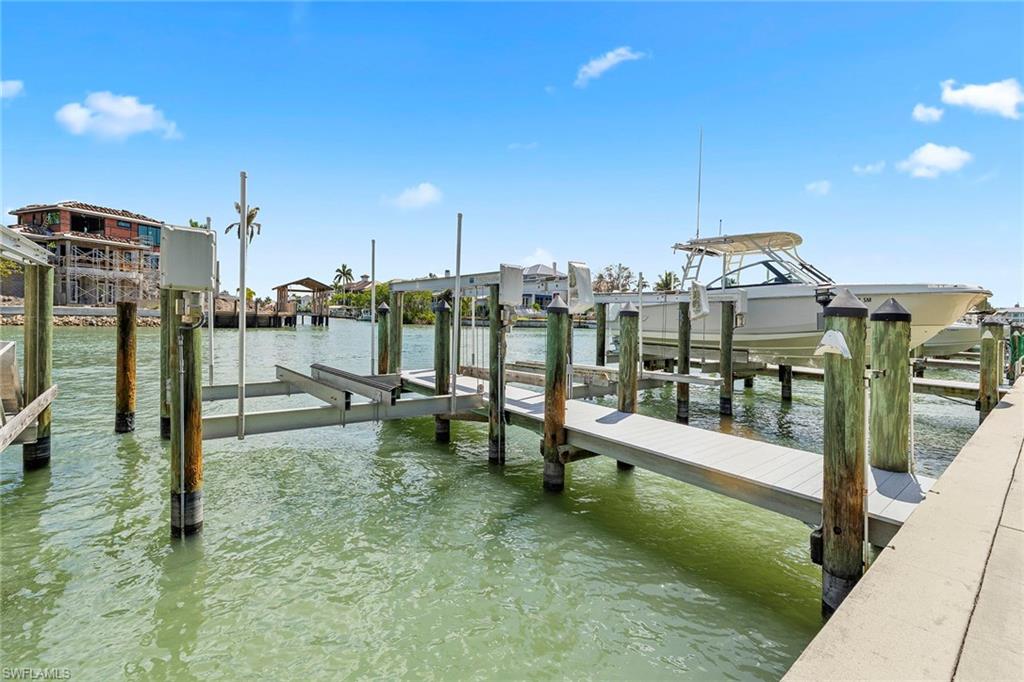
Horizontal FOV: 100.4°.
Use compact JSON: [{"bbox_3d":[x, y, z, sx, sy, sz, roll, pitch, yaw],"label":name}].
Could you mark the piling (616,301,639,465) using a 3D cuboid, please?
[{"bbox_3d":[1.802,0.707,6.627,0.280,2.617,0.280,-2,5,-39],"label":"piling"}]

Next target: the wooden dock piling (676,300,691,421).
[{"bbox_3d":[3.872,0.491,9.616,0.260,2.731,0.260,-2,5,-39],"label":"wooden dock piling"}]

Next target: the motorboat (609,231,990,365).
[{"bbox_3d":[6.582,-1.181,12.100,2.900,3.400,9.200,-1,3,-41],"label":"motorboat"}]

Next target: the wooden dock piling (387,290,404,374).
[{"bbox_3d":[-2.694,0.302,9.861,0.275,2.901,0.275,-2,5,-39],"label":"wooden dock piling"}]

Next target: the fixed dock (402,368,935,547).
[{"bbox_3d":[0.389,1.185,7.354,1.400,0.260,9.900,-2,5,-39],"label":"fixed dock"}]

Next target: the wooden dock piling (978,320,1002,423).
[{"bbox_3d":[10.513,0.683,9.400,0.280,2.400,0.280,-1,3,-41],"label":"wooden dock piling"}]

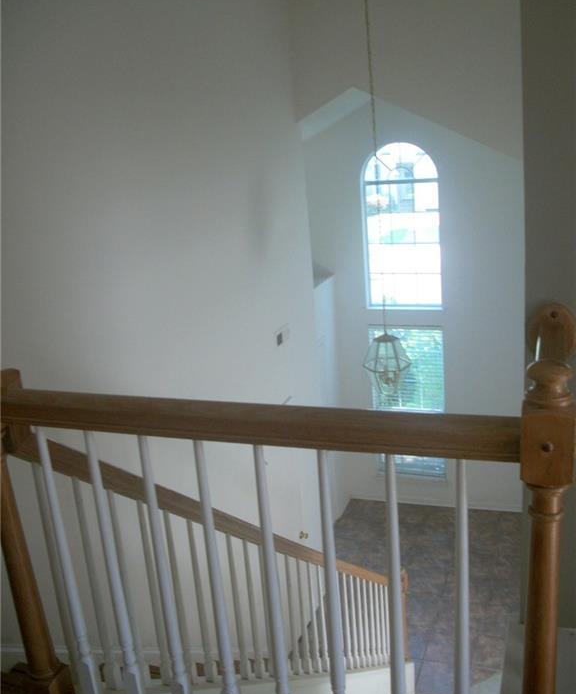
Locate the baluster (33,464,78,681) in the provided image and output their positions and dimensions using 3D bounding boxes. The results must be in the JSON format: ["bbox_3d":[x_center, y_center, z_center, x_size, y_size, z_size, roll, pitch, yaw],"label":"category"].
[{"bbox_3d":[-0.543,0.568,1.702,0.032,0.646,0.032,3,19,22],"label":"baluster"}]

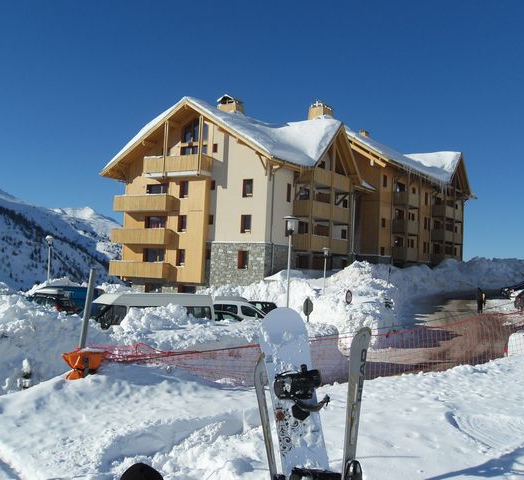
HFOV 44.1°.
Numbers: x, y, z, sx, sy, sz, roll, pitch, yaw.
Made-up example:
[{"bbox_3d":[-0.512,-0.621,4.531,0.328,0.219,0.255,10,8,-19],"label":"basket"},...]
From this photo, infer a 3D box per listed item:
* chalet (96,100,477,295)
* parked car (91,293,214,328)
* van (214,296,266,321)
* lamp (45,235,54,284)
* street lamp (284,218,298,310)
[{"bbox_3d":[6.100,-3.062,68.076,20.500,18.000,42.500,1,-3,34],"label":"chalet"},{"bbox_3d":[-4.944,3.388,27.000,5.600,2.420,2.000,4,-3,-32],"label":"parked car"},{"bbox_3d":[-1.475,3.956,33.500,4.600,1.950,1.870,4,-3,-30],"label":"van"},{"bbox_3d":[-15.763,2.095,48.000,0.550,4.900,0.550,3,-3,0],"label":"lamp"},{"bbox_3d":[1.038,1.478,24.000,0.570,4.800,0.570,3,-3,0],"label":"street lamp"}]

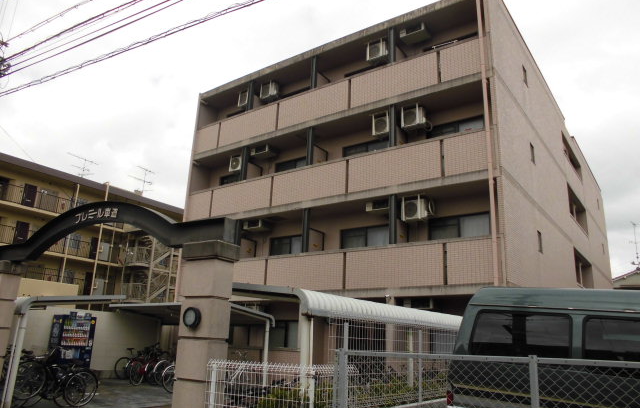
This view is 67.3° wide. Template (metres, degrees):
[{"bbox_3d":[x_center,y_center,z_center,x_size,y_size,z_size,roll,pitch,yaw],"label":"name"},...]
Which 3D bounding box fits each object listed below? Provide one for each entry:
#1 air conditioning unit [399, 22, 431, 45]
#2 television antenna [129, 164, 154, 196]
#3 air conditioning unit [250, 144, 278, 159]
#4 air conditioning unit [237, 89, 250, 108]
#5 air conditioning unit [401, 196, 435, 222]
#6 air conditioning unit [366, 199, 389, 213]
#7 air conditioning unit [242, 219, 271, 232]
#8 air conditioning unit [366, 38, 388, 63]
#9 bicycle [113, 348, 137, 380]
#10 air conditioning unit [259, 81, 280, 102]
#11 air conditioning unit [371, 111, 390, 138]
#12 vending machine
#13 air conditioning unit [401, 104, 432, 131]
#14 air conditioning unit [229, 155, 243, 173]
[{"bbox_3d":[2.904,-5.138,14.574,0.790,0.270,0.440,-9,-20,35],"label":"air conditioning unit"},{"bbox_3d":[-14.926,-1.903,40.299,1.000,2.400,2.400,-7,-19,30],"label":"television antenna"},{"bbox_3d":[-2.005,-1.888,17.106,0.770,0.340,0.380,-9,-20,35],"label":"air conditioning unit"},{"bbox_3d":[-2.705,-3.984,18.279,0.720,0.610,0.310,-9,-20,35],"label":"air conditioning unit"},{"bbox_3d":[2.592,0.174,12.850,0.730,0.610,0.310,-9,-20,35],"label":"air conditioning unit"},{"bbox_3d":[1.785,0.123,13.726,0.790,0.270,0.440,-9,-20,35],"label":"air conditioning unit"},{"bbox_3d":[-2.190,0.771,16.539,0.790,0.270,0.440,-9,-20,35],"label":"air conditioning unit"},{"bbox_3d":[1.856,-4.739,14.942,0.720,0.610,0.310,-9,-20,35],"label":"air conditioning unit"},{"bbox_3d":[-5.929,5.201,15.721,0.560,1.000,1.740,-7,-18,28],"label":"bicycle"},{"bbox_3d":[-1.867,-4.160,17.846,0.790,0.560,0.310,-9,-20,35],"label":"air conditioning unit"},{"bbox_3d":[1.937,-2.306,14.117,0.700,0.610,0.310,-9,-20,35],"label":"air conditioning unit"},{"bbox_3d":[-7.491,4.299,14.401,0.620,1.890,1.050,-9,-20,35],"label":"vending machine"},{"bbox_3d":[2.705,-2.445,13.598,0.730,0.610,0.310,-9,-20,35],"label":"air conditioning unit"},{"bbox_3d":[-2.952,-1.466,17.783,0.730,0.590,0.310,-9,-20,35],"label":"air conditioning unit"}]

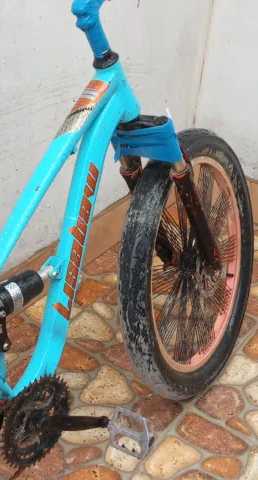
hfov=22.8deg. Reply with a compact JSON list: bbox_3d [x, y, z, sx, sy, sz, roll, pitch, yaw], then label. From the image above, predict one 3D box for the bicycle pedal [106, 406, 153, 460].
[{"bbox_3d":[0.005,0.377,1.254,0.098,0.077,0.027,11,-5,37],"label":"bicycle pedal"}]

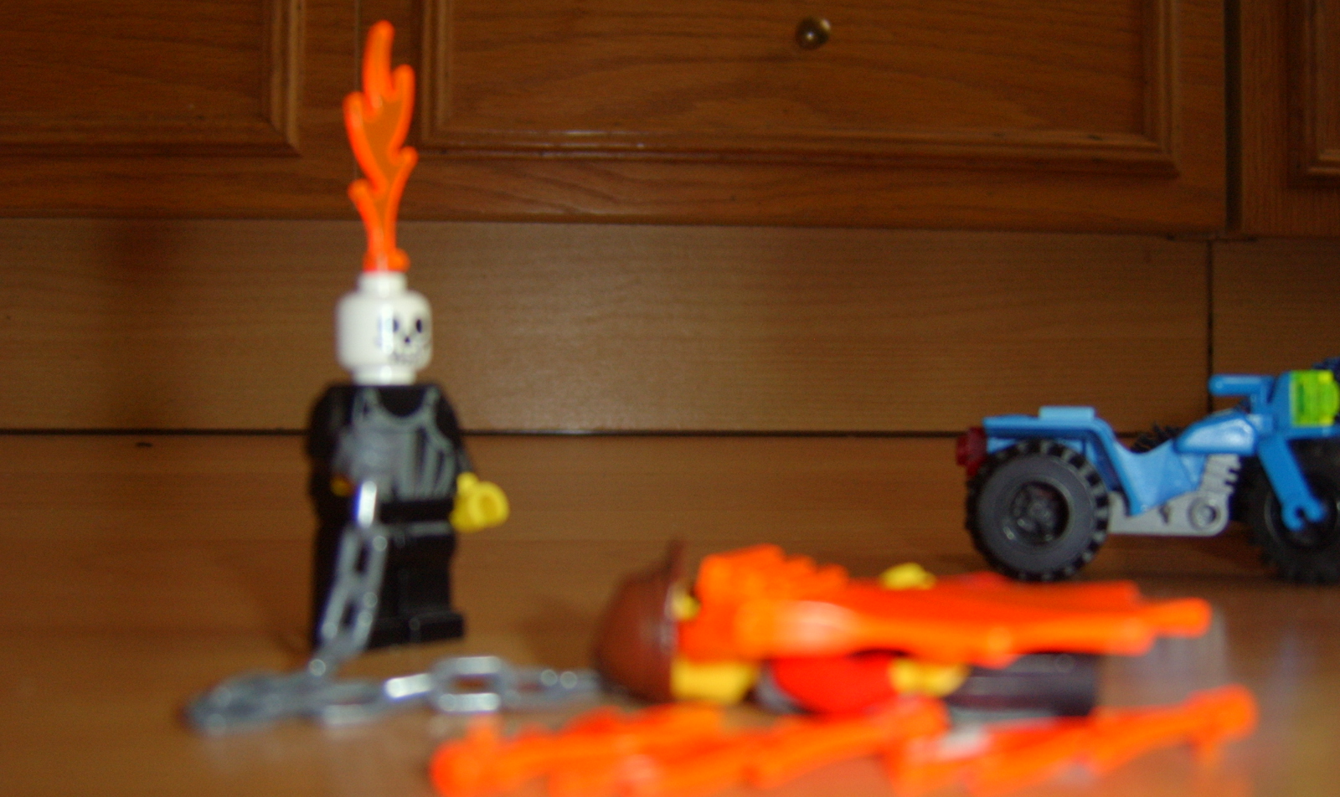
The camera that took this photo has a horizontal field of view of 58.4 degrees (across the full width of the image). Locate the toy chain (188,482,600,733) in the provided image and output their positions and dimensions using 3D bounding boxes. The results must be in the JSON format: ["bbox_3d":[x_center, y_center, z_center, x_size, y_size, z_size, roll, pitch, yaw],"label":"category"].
[{"bbox_3d":[-0.024,0.018,0.108,0.035,0.019,0.022,0,1,-8],"label":"toy chain"}]

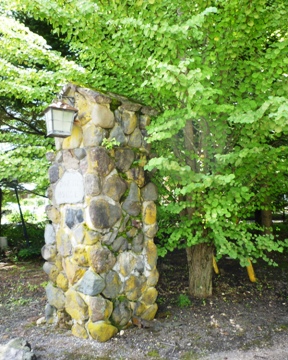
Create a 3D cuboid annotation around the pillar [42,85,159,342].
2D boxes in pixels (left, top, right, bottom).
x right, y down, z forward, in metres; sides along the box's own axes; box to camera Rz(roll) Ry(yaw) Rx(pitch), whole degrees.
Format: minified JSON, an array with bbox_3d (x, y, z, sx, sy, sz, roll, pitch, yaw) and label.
[{"bbox_3d":[-0.480,0.300,3.930,0.900,2.600,0.850,-1,-2,40],"label":"pillar"}]

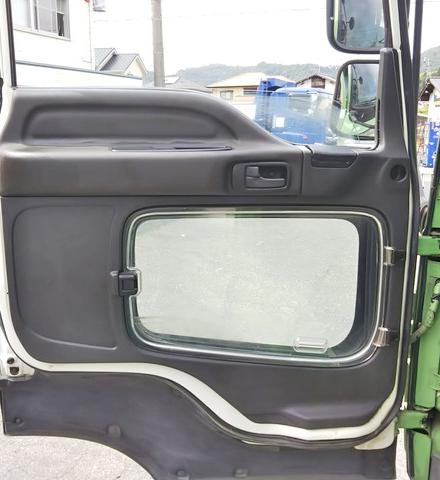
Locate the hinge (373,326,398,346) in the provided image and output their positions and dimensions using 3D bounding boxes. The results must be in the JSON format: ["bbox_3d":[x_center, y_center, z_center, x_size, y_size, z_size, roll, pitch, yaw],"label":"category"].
[{"bbox_3d":[0.395,0.230,1.323,0.062,0.051,0.022,0,12,0],"label":"hinge"}]

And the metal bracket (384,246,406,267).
[{"bbox_3d":[0.401,0.038,1.283,0.051,0.048,0.022,0,12,0],"label":"metal bracket"}]

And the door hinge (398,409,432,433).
[{"bbox_3d":[0.492,0.459,1.411,0.086,0.067,0.050,0,12,0],"label":"door hinge"}]

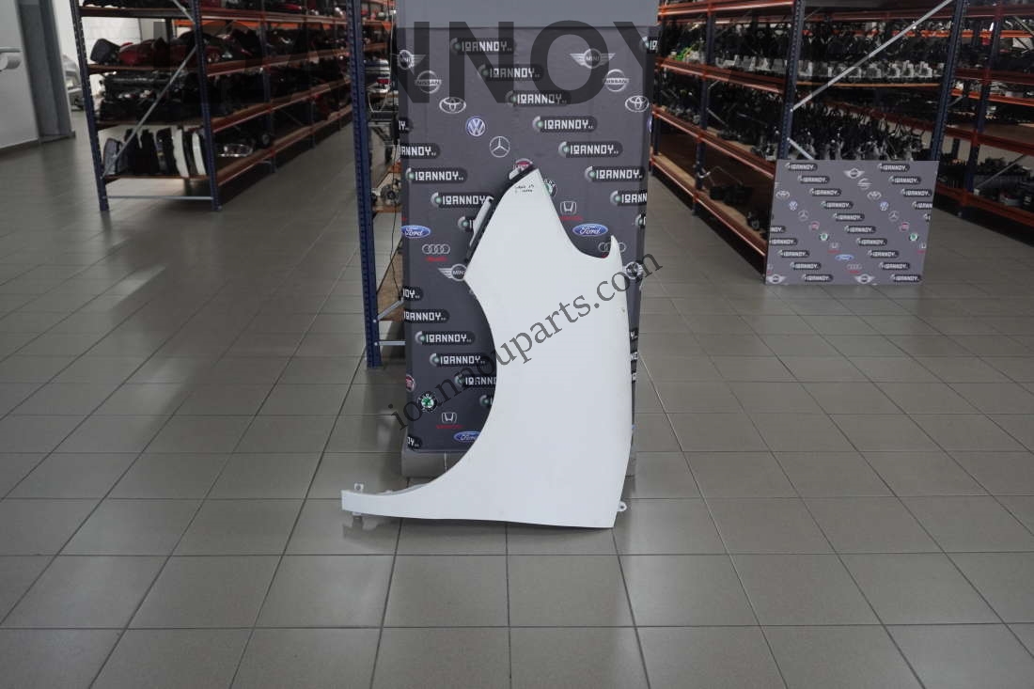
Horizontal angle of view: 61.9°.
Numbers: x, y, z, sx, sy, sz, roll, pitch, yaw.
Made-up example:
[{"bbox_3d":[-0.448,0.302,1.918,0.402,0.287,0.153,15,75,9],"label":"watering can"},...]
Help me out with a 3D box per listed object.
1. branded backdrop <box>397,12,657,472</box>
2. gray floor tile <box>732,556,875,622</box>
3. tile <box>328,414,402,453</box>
[{"bbox_3d":[0.021,-0.248,2.539,0.720,1.320,0.060,0,20,-2],"label":"branded backdrop"},{"bbox_3d":[0.738,0.634,2.237,0.301,0.010,0.301,0,20,-2],"label":"gray floor tile"},{"bbox_3d":[-0.500,0.316,3.035,0.300,0.010,0.300,0,20,-2],"label":"tile"}]

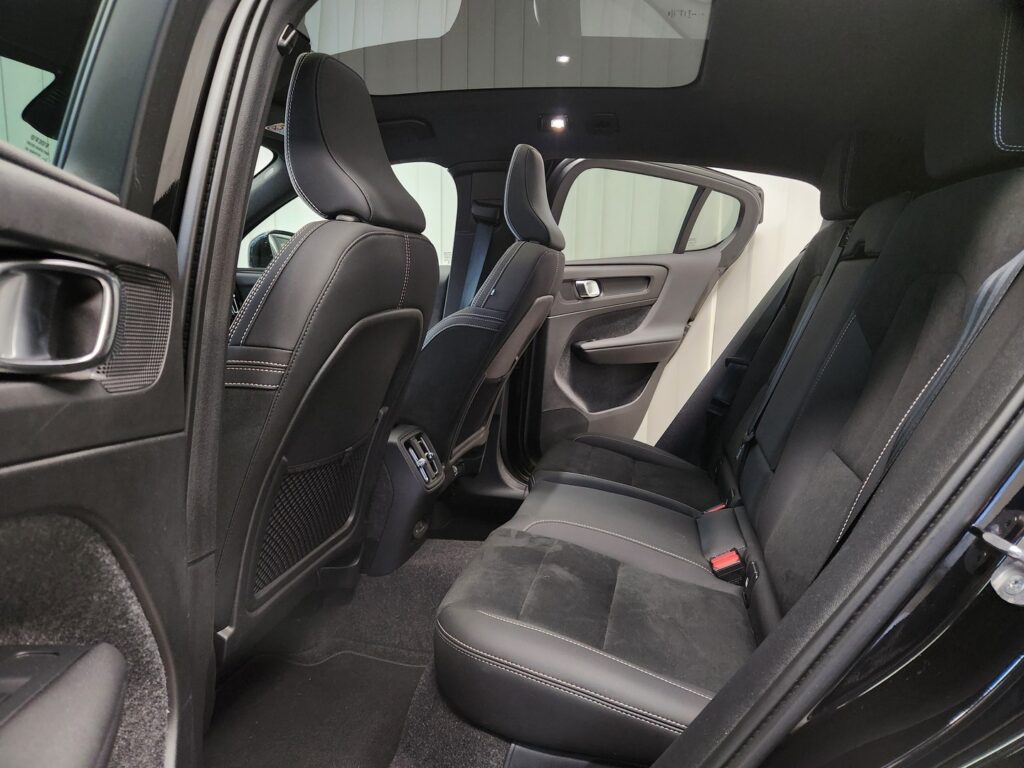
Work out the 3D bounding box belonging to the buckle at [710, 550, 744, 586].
[{"bbox_3d":[0.387,0.324,1.238,0.055,0.050,0.055,3,11,12],"label":"buckle"}]

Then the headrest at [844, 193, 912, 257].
[{"bbox_3d":[0.689,-0.272,1.183,0.130,0.150,0.260,3,11,12],"label":"headrest"}]

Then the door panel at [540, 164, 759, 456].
[{"bbox_3d":[0.487,-0.208,2.489,1.040,1.100,0.220,-5,12,-32],"label":"door panel"}]

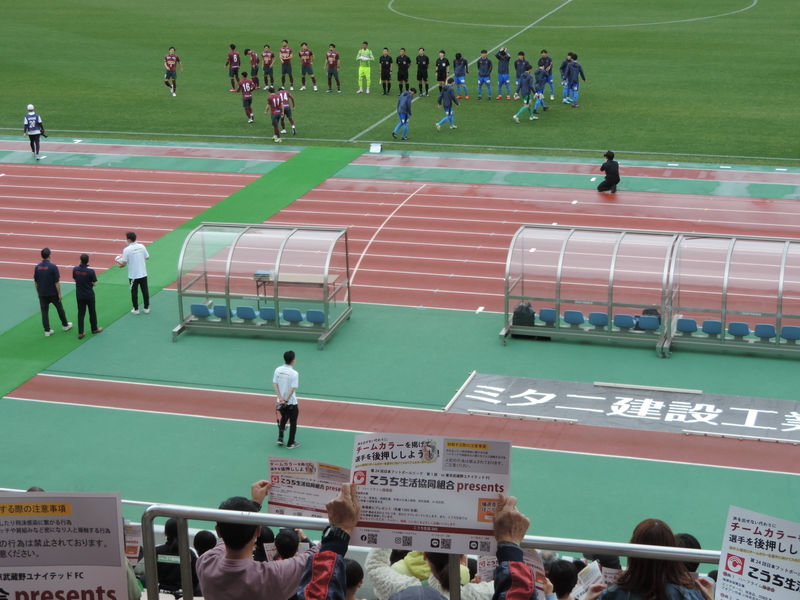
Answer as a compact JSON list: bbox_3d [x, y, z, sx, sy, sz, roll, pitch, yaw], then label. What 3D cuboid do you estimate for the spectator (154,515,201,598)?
[{"bbox_3d":[-1.709,2.248,13.021,0.500,1.220,0.750,4,18,17],"label":"spectator"}]

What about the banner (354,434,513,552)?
[{"bbox_3d":[0.076,0.507,4.210,0.420,0.297,0.040,2,-12,10],"label":"banner"}]

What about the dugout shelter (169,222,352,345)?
[{"bbox_3d":[-2.867,-0.332,33.525,3.300,2.060,2.130,3,18,14],"label":"dugout shelter"}]

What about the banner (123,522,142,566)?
[{"bbox_3d":[-1.907,1.612,10.600,0.420,0.297,0.030,3,18,-4],"label":"banner"}]

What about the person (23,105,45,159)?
[{"bbox_3d":[-11.460,-5.273,50.506,0.600,1.670,0.450,-3,18,-6],"label":"person"}]

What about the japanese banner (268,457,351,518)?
[{"bbox_3d":[-0.430,0.910,7.650,0.420,0.297,0.040,7,18,16],"label":"japanese banner"}]

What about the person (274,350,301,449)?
[{"bbox_3d":[-1.928,1.689,27.623,0.500,1.730,0.360,3,18,13],"label":"person"}]

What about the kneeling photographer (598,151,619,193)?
[{"bbox_3d":[5.744,-3.548,44.409,0.580,1.130,0.470,12,22,36],"label":"kneeling photographer"}]

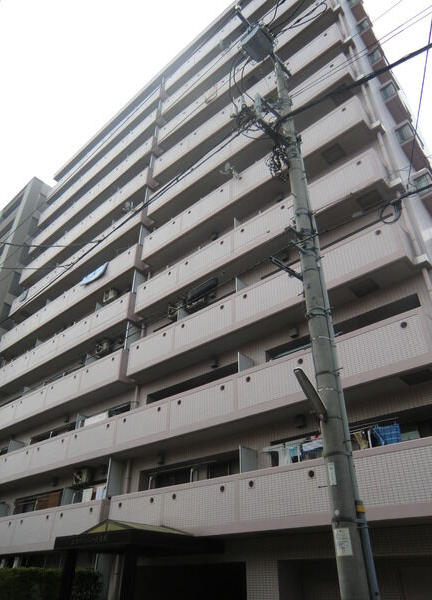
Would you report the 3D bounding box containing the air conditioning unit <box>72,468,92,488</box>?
[{"bbox_3d":[-5.318,7.045,16.415,0.770,0.570,0.300,-27,-43,34],"label":"air conditioning unit"}]

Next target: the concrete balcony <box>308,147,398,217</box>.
[{"bbox_3d":[4.084,-3.369,13.126,2.850,1.368,0.950,-27,-43,34],"label":"concrete balcony"}]

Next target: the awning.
[{"bbox_3d":[-2.012,6.414,11.239,3.250,0.670,3.200,-27,-43,34],"label":"awning"}]

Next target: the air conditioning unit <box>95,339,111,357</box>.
[{"bbox_3d":[-5.355,2.250,19.787,0.770,0.570,0.300,-27,-43,34],"label":"air conditioning unit"}]

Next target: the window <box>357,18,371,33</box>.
[{"bbox_3d":[7.140,-13.234,20.209,0.500,0.900,0.120,-27,-43,34],"label":"window"}]

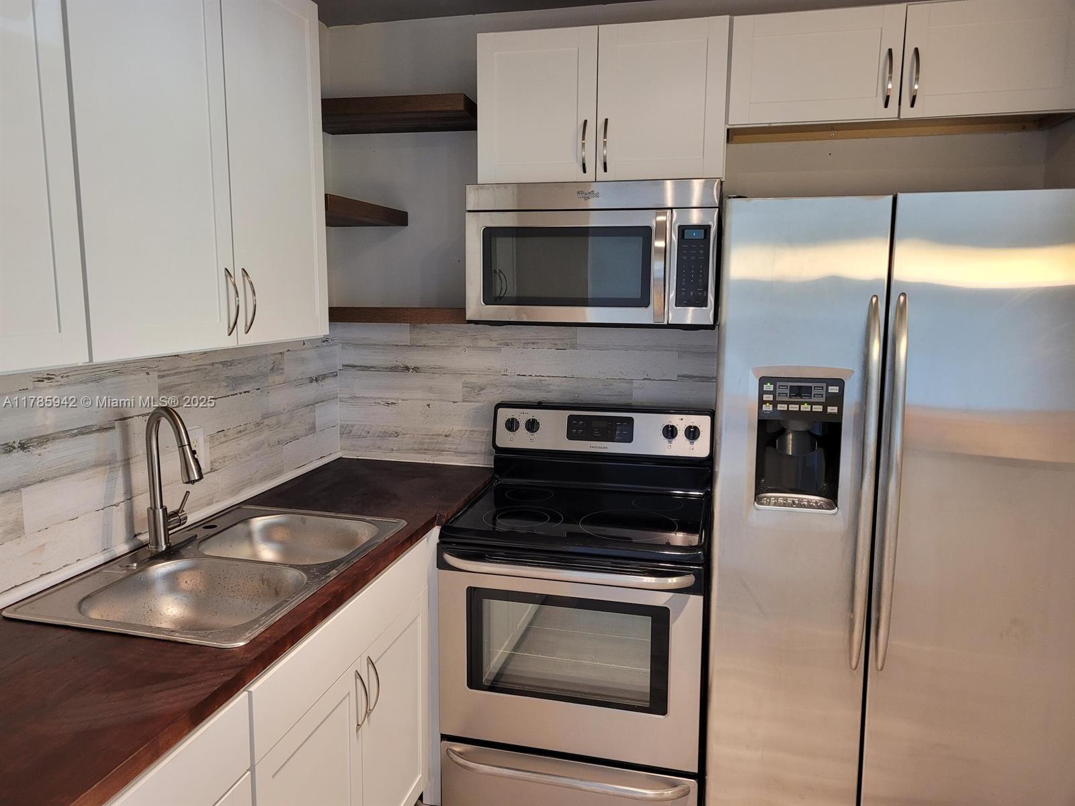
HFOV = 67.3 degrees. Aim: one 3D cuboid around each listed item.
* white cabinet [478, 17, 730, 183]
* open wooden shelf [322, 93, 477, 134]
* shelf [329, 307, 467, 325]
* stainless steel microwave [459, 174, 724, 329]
[{"bbox_3d":[0.217,-0.912,2.562,0.758,0.454,0.325,2,8,13],"label":"white cabinet"},{"bbox_3d":[-0.493,-0.972,2.733,0.613,0.050,0.313,2,8,13],"label":"open wooden shelf"},{"bbox_3d":[-0.482,-0.311,2.825,0.645,0.051,0.310,2,8,13],"label":"shelf"},{"bbox_3d":[0.195,-0.466,2.588,0.757,0.423,0.408,2,8,13],"label":"stainless steel microwave"}]

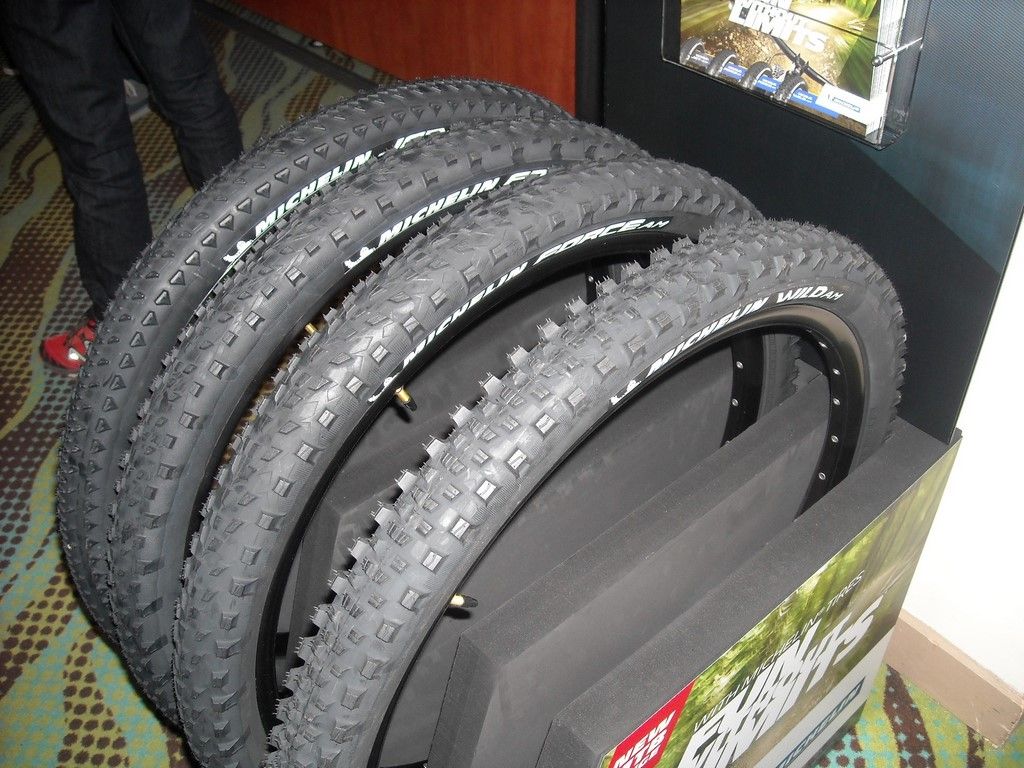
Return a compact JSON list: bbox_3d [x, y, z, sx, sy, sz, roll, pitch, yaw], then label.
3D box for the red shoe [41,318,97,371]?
[{"bbox_3d":[-0.756,-0.130,1.985,0.285,0.110,0.105,-22,46,-18],"label":"red shoe"}]

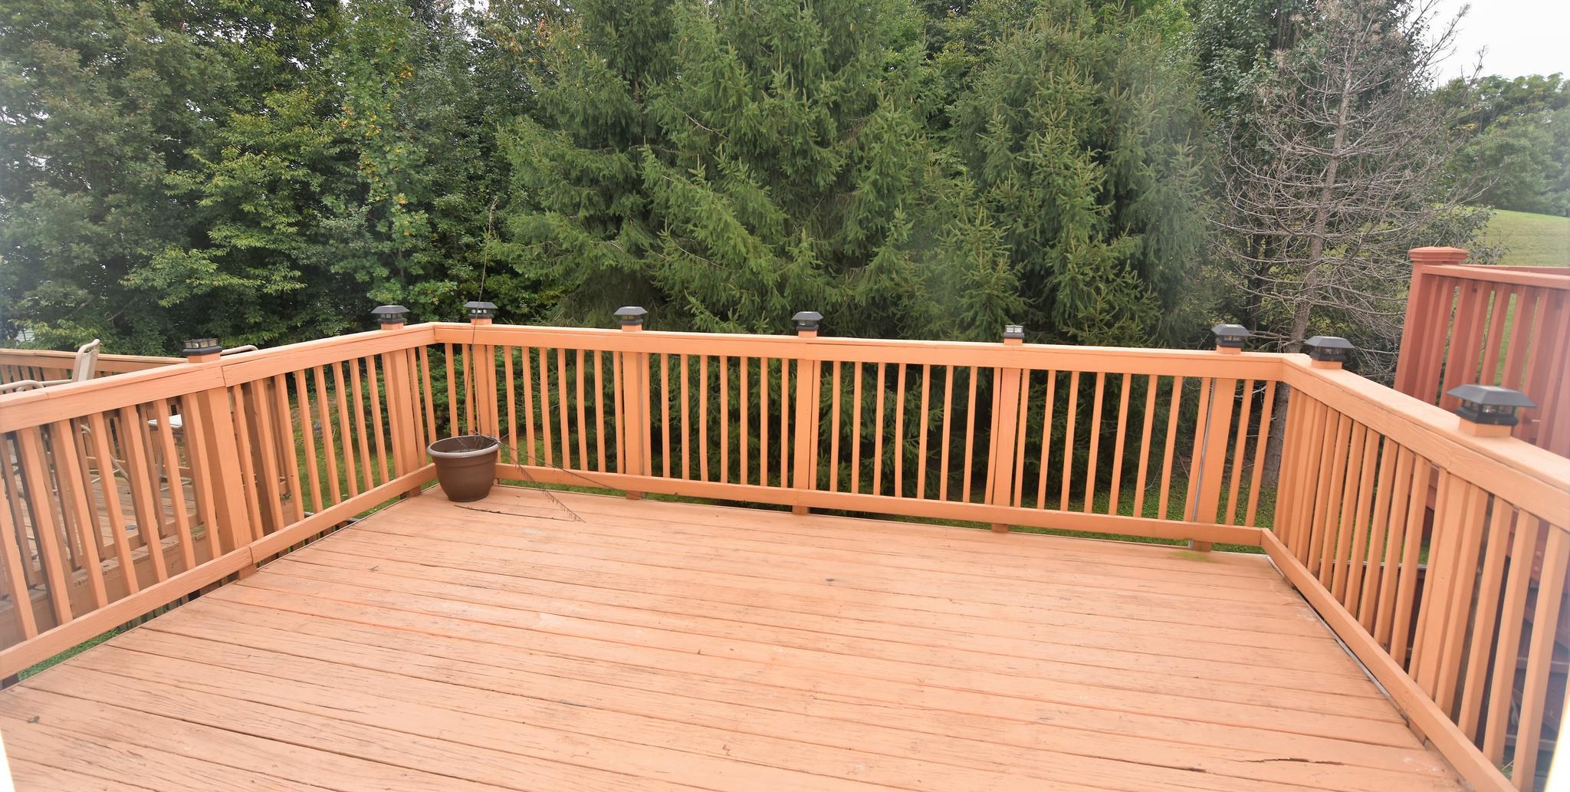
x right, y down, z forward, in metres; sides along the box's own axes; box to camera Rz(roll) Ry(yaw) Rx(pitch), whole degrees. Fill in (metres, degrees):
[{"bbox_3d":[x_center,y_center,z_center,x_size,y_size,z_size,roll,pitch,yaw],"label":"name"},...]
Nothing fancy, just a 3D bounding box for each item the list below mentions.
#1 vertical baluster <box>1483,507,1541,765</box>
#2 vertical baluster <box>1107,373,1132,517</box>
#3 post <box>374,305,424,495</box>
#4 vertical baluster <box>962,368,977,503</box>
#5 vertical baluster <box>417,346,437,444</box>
[{"bbox_3d":[1.913,0.627,1.839,0.036,0.771,0.036,-1,12,17],"label":"vertical baluster"},{"bbox_3d":[1.685,0.247,3.522,0.036,0.769,0.036,3,13,12],"label":"vertical baluster"},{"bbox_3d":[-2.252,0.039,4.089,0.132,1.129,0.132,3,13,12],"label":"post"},{"bbox_3d":[0.970,0.207,3.675,0.036,0.769,0.036,3,13,12],"label":"vertical baluster"},{"bbox_3d":[-2.303,0.044,4.521,0.038,0.820,0.038,3,13,13],"label":"vertical baluster"}]

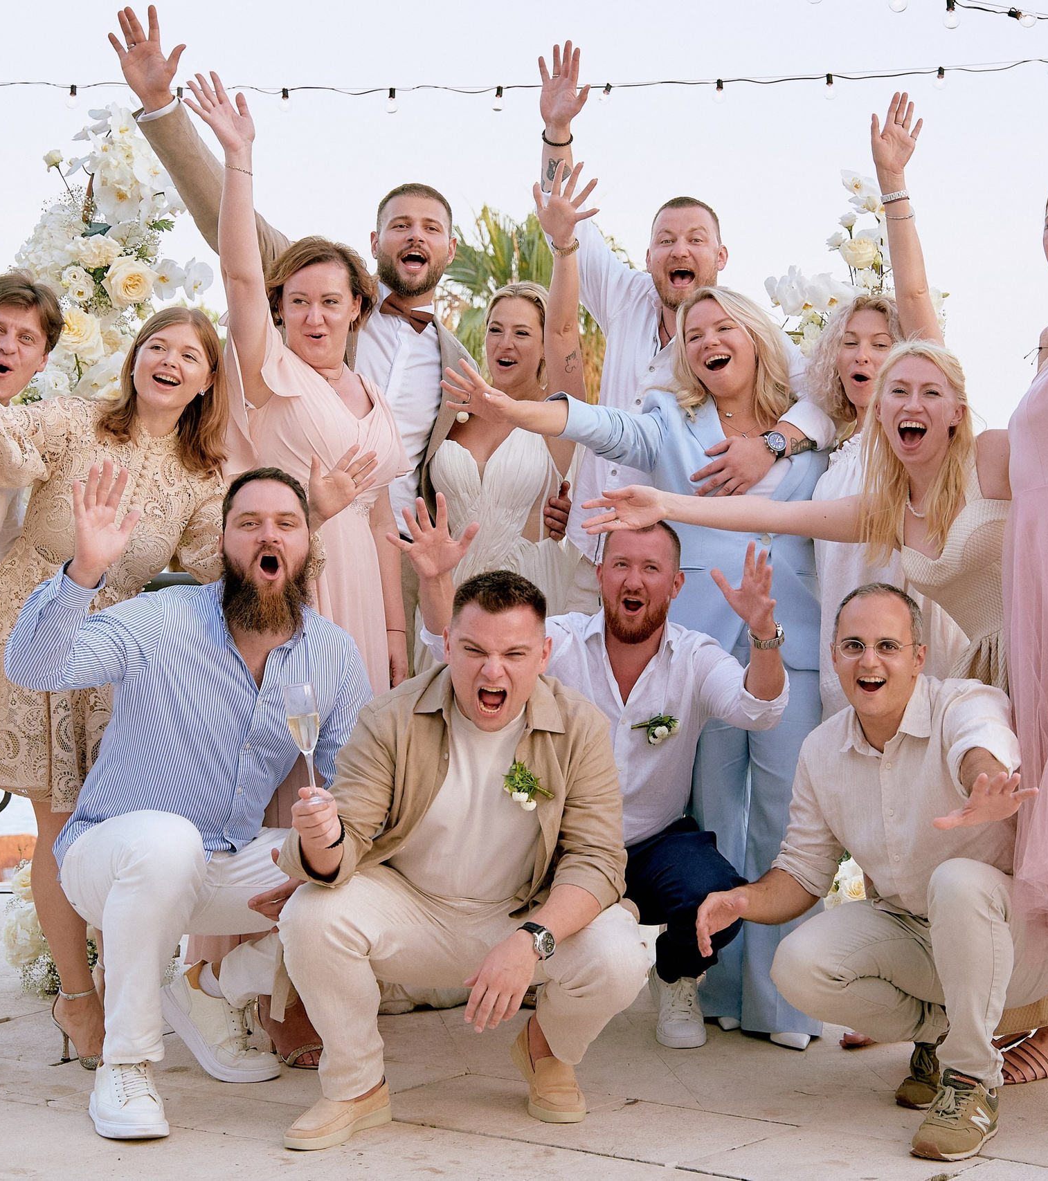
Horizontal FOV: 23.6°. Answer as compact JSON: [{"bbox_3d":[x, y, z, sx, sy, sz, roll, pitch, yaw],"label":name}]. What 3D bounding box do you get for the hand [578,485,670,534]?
[{"bbox_3d":[0.196,-0.158,4.900,0.180,0.095,0.070,-7,-19,-15],"label":"hand"}]

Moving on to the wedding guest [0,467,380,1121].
[{"bbox_3d":[-0.643,0.381,4.831,0.710,1.220,0.660,-1,3,-10],"label":"wedding guest"}]

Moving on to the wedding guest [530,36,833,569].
[{"bbox_3d":[0.348,-0.134,5.602,0.700,2.140,0.500,-1,3,0],"label":"wedding guest"}]

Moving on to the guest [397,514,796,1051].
[{"bbox_3d":[0.149,0.378,5.352,0.810,1.150,0.600,-1,3,-2],"label":"guest"}]

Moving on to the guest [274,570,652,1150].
[{"bbox_3d":[-0.111,0.473,4.716,0.700,1.040,0.640,-1,3,0],"label":"guest"}]

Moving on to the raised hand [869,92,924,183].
[{"bbox_3d":[0.783,-0.956,5.280,0.110,0.185,0.060,5,5,0],"label":"raised hand"}]

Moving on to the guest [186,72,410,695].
[{"bbox_3d":[-0.469,-0.043,5.206,0.520,2.020,0.450,-1,3,-12],"label":"guest"}]

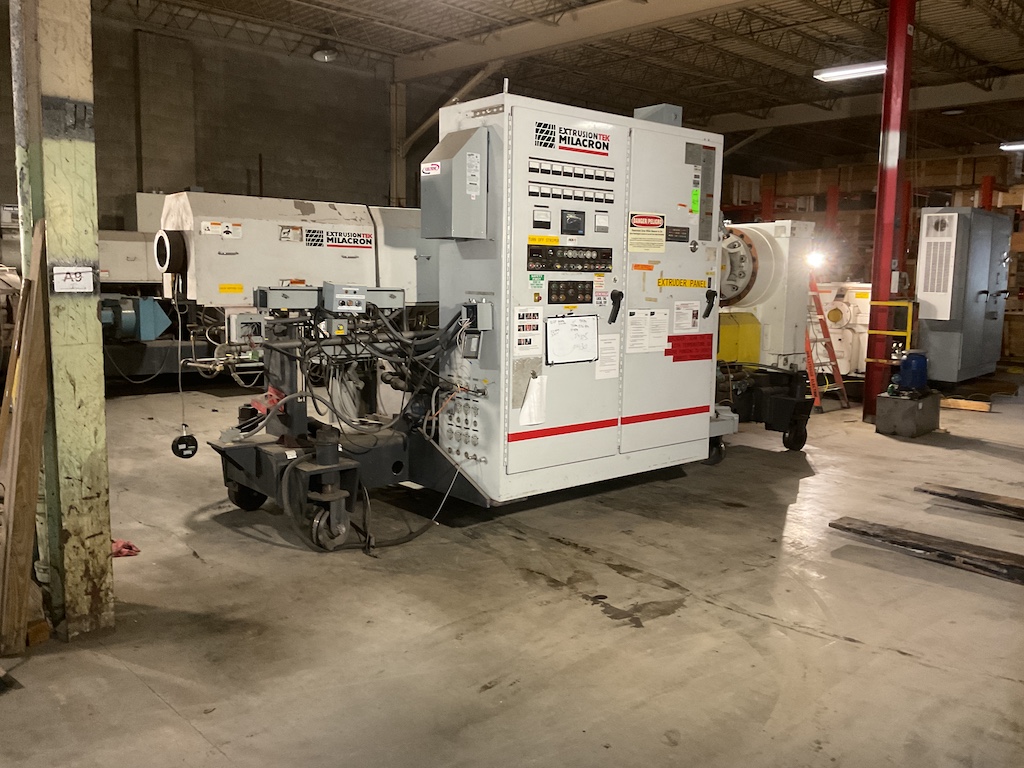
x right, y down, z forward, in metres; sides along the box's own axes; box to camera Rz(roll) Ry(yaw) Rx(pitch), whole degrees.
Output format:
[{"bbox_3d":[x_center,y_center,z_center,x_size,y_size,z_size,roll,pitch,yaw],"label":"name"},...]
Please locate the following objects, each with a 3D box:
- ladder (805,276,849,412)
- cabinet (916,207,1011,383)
[{"bbox_3d":[3.742,-0.577,10.970,0.580,1.730,1.000,-4,8,-33],"label":"ladder"},{"bbox_3d":[6.288,-1.249,12.033,0.670,2.290,2.260,7,9,41],"label":"cabinet"}]

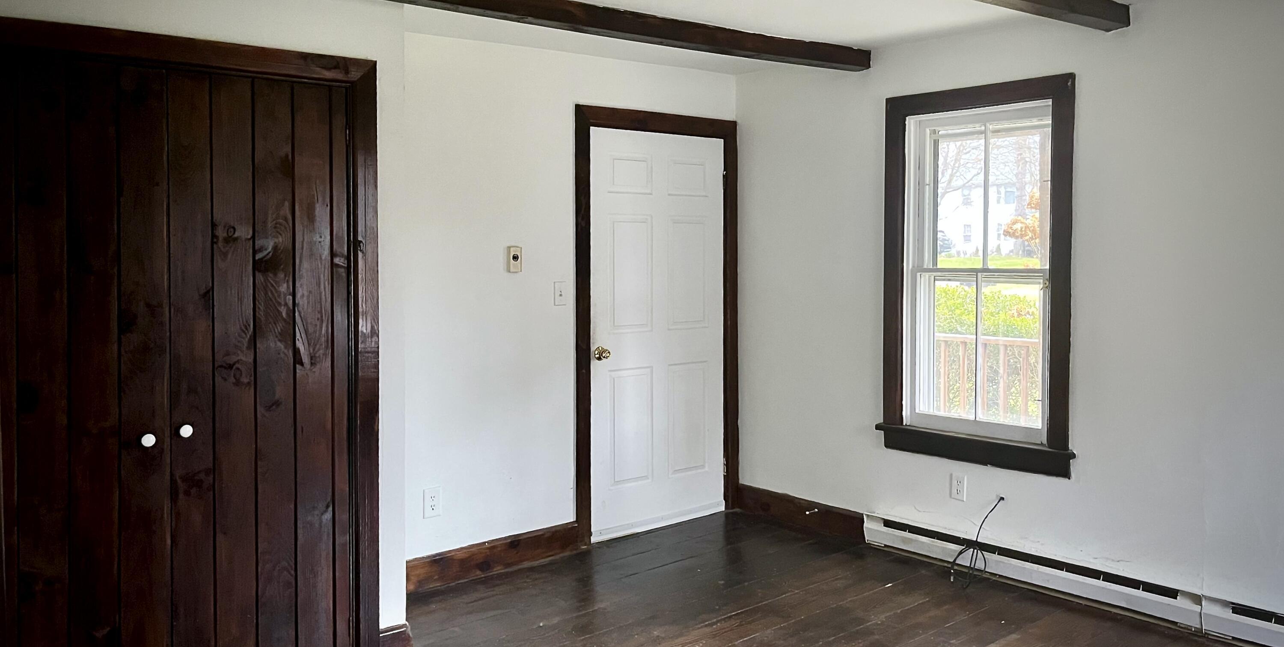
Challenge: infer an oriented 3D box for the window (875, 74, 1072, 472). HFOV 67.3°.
[{"bbox_3d":[1.432,-0.200,4.194,0.060,1.631,0.965,-4,5,-40],"label":"window"}]

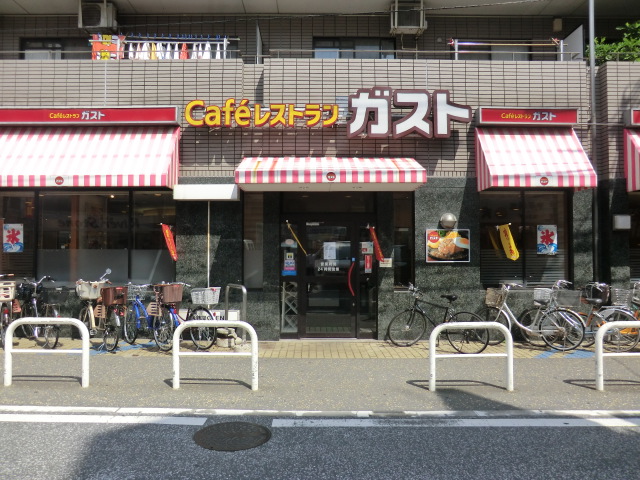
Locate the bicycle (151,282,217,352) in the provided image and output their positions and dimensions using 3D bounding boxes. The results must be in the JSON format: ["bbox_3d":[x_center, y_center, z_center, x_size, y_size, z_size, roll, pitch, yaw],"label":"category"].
[{"bbox_3d":[-2.330,1.257,7.500,1.680,1.070,0.560,-1,-1,38],"label":"bicycle"}]

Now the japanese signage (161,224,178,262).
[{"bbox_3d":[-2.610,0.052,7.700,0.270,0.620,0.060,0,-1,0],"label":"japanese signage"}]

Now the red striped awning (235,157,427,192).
[{"bbox_3d":[0.181,-1.185,7.550,3.078,0.584,0.840,0,-1,0],"label":"red striped awning"}]

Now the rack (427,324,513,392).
[{"bbox_3d":[1.804,1.394,5.280,1.000,0.825,0.078,0,-1,0],"label":"rack"}]

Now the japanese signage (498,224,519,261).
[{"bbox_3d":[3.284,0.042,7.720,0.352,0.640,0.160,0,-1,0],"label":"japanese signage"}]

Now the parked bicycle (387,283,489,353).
[{"bbox_3d":[1.930,1.280,7.300,1.680,1.070,0.560,-1,-1,28],"label":"parked bicycle"}]

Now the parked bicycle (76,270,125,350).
[{"bbox_3d":[-3.680,1.146,7.373,1.750,1.250,0.580,-1,-1,45],"label":"parked bicycle"}]

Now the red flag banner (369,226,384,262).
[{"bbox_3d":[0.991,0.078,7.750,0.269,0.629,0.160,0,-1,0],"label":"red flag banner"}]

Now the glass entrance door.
[{"bbox_3d":[0.161,0.666,8.061,1.751,2.218,0.100,0,-1,0],"label":"glass entrance door"}]

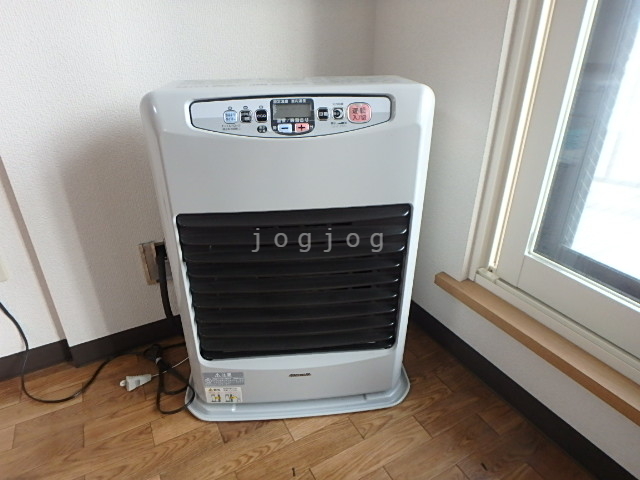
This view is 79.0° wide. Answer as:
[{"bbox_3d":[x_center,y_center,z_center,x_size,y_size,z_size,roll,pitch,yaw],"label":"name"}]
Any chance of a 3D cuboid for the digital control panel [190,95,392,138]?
[{"bbox_3d":[-0.039,-0.185,0.580,0.299,0.063,0.022,-3,26,-7],"label":"digital control panel"}]

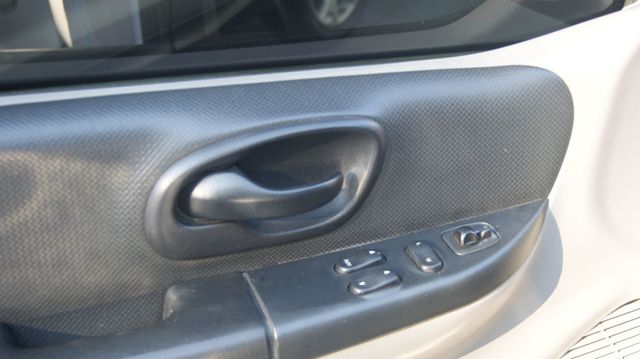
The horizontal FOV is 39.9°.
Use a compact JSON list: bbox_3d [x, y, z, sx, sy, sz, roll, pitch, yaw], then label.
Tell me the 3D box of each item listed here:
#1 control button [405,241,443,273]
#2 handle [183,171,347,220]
[{"bbox_3d":[0.082,0.060,0.695,0.019,0.009,0.040,-16,31,-10],"label":"control button"},{"bbox_3d":[-0.042,0.011,0.680,0.119,0.030,0.030,-7,29,-15],"label":"handle"}]

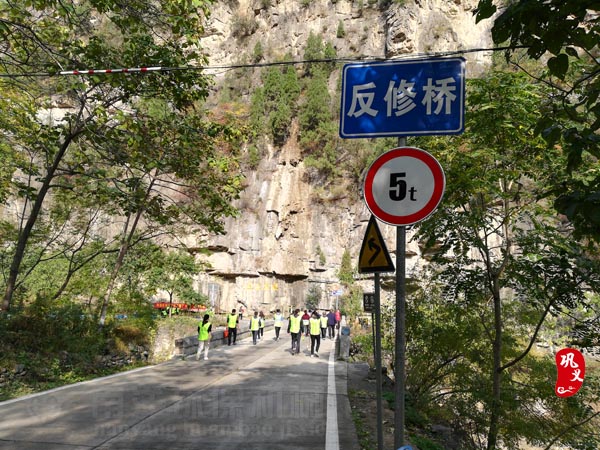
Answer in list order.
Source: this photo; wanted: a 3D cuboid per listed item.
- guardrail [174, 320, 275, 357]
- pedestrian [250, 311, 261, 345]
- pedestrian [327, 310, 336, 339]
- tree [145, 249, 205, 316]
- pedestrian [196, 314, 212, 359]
[{"bbox_3d":[-3.329,6.345,26.679,0.360,0.650,19.852,-1,-10,7],"label":"guardrail"},{"bbox_3d":[-2.171,5.021,22.053,0.500,1.620,0.380,-1,-11,5],"label":"pedestrian"},{"bbox_3d":[1.805,5.628,25.655,0.540,1.640,0.380,-1,-11,5],"label":"pedestrian"},{"bbox_3d":[-10.839,5.220,39.568,5.000,6.023,5.000,3,-11,-15],"label":"tree"},{"bbox_3d":[-3.392,4.009,16.152,0.500,1.610,0.400,-1,-11,5],"label":"pedestrian"}]

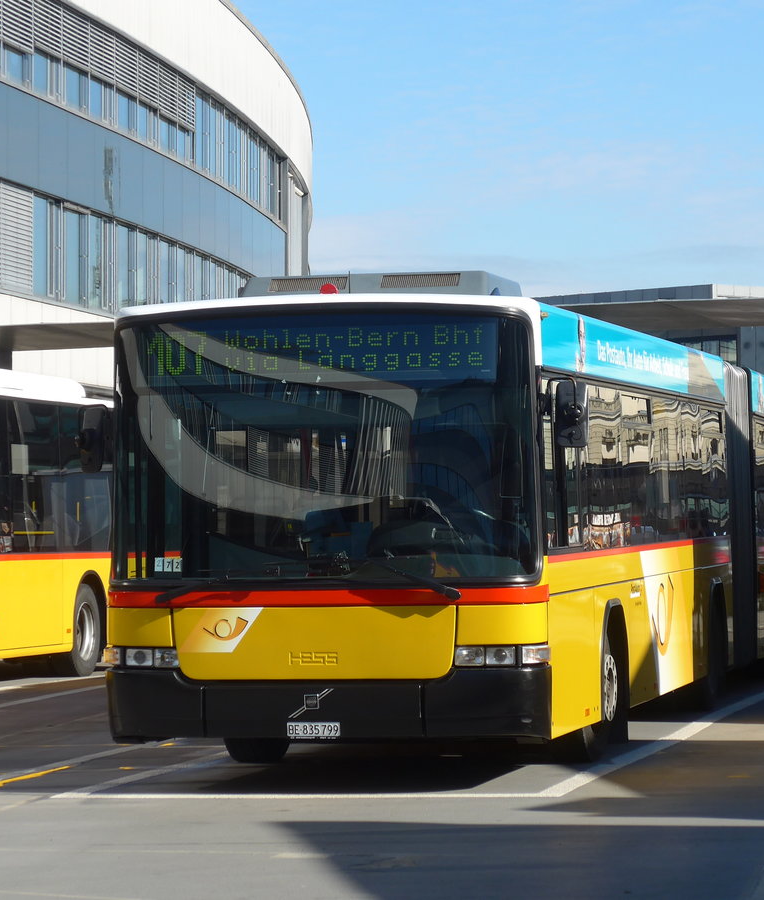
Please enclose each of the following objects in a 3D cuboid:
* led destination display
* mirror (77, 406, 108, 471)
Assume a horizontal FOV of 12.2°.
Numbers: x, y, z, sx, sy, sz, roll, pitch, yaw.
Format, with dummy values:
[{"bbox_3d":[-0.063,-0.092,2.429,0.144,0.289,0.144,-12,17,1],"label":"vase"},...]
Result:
[{"bbox_3d":[-0.350,-0.556,19.970,2.040,0.340,0.100,-1,-1,12],"label":"led destination display"},{"bbox_3d":[-1.635,-0.057,20.200,0.100,0.370,0.190,0,-1,-44],"label":"mirror"}]

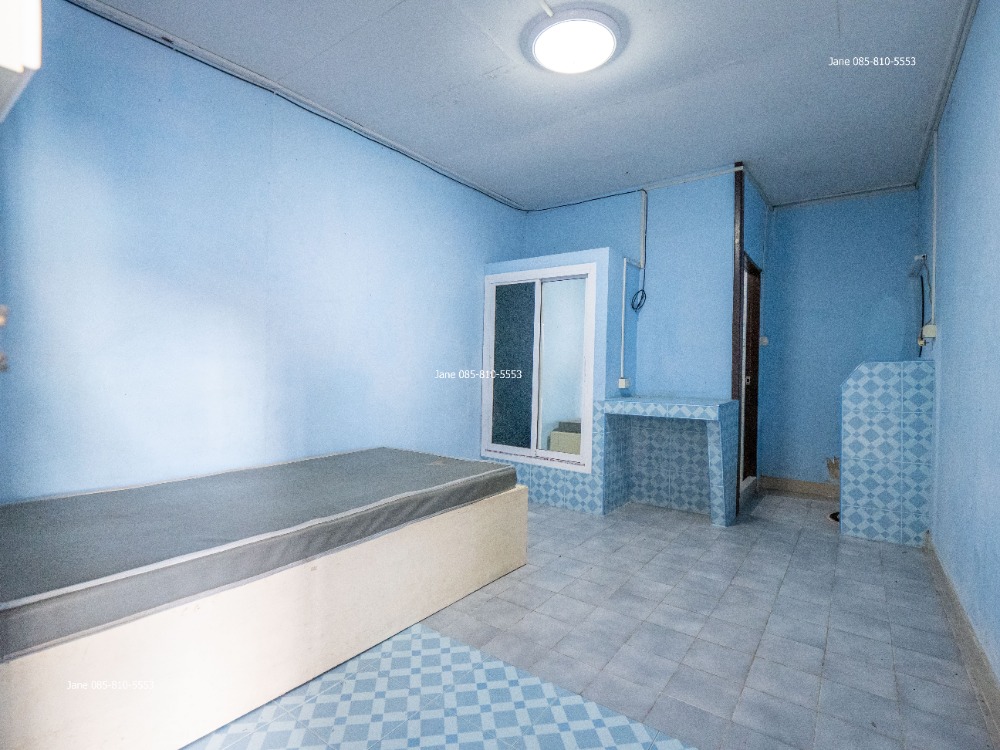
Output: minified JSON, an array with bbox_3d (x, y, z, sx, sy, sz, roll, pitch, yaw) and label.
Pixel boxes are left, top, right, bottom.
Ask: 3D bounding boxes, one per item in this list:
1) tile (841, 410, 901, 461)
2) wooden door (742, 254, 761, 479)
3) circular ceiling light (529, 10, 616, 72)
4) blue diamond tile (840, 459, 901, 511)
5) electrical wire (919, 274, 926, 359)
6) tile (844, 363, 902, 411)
[{"bbox_3d":[2.350,0.384,2.922,0.300,0.303,0.012,1,1,38],"label":"tile"},{"bbox_3d":[2.075,-0.010,3.832,0.050,1.780,0.660,1,1,38],"label":"wooden door"},{"bbox_3d":[0.327,-1.447,2.039,0.380,0.065,0.380,0,1,0],"label":"circular ceiling light"},{"bbox_3d":[2.352,0.689,2.923,0.300,0.305,0.012,1,1,38],"label":"blue diamond tile"},{"bbox_3d":[2.804,-0.382,3.074,0.035,0.555,0.020,1,1,38],"label":"electrical wire"},{"bbox_3d":[2.348,0.077,2.922,0.300,0.310,0.012,1,1,38],"label":"tile"}]

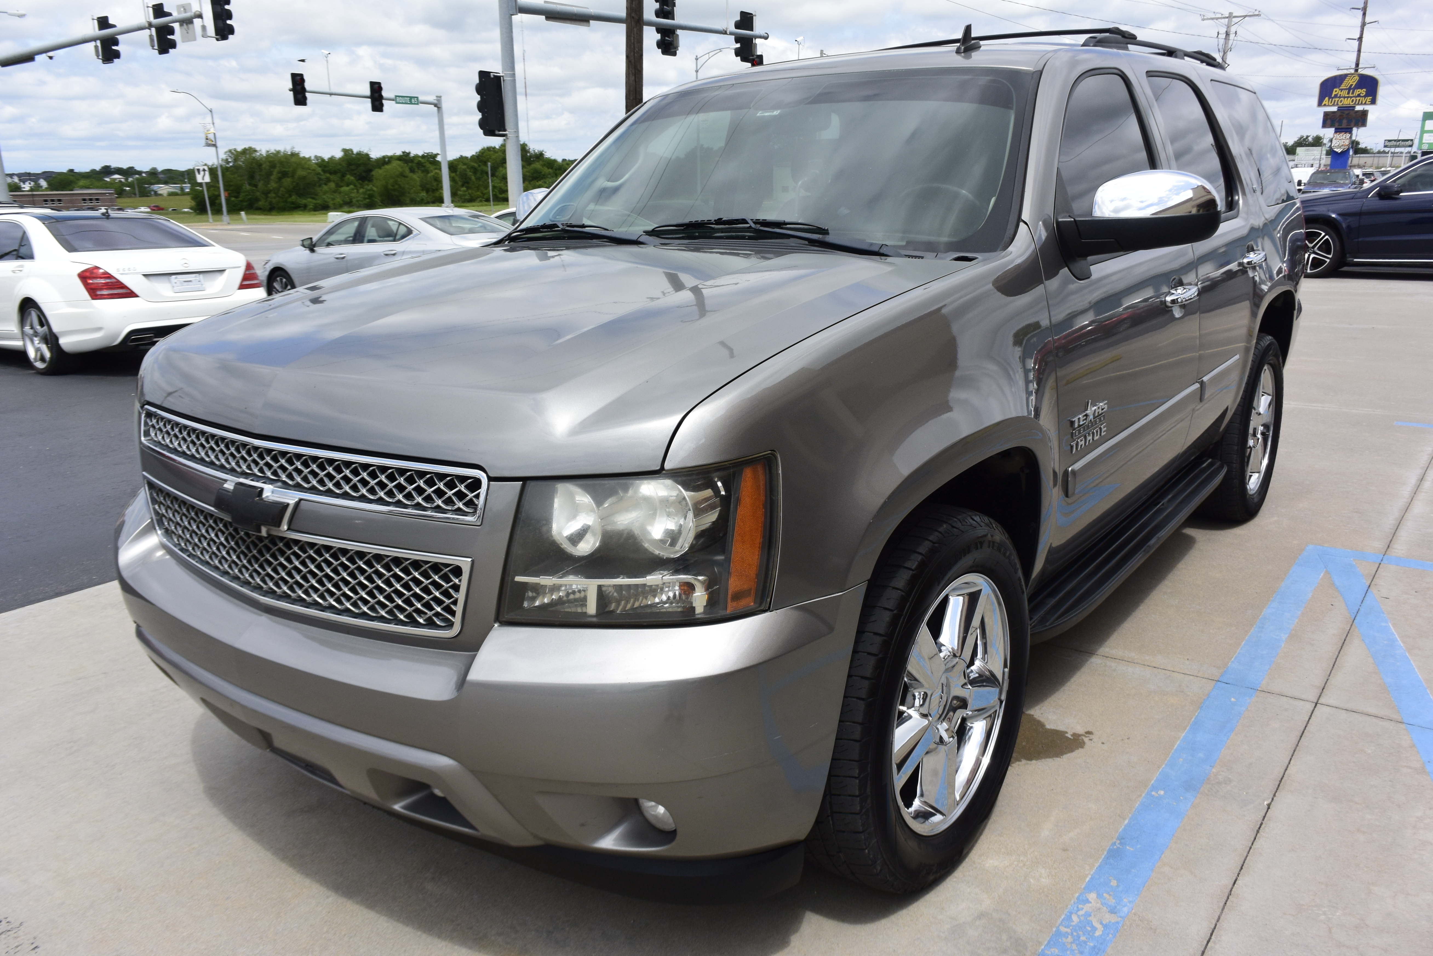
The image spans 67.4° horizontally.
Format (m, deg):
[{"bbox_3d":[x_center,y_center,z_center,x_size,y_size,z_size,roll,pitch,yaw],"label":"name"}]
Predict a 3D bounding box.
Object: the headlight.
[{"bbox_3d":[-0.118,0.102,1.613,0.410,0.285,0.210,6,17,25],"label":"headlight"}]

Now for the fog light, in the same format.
[{"bbox_3d":[-0.100,0.561,1.791,0.085,0.080,0.055,9,19,36],"label":"fog light"}]

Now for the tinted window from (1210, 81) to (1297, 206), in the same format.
[{"bbox_3d":[2.216,-1.336,4.339,0.060,0.470,1.180,-15,3,40],"label":"tinted window"}]

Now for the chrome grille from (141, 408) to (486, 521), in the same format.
[{"bbox_3d":[-0.827,-0.033,1.992,1.140,0.120,0.100,9,19,36],"label":"chrome grille"}]

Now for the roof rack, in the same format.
[{"bbox_3d":[1.168,-1.646,4.295,1.260,0.130,1.950,10,19,35],"label":"roof rack"}]

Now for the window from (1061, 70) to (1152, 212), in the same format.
[{"bbox_3d":[0.977,-0.823,2.762,0.050,0.510,0.870,-15,3,40],"label":"window"}]

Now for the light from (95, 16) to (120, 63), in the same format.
[{"bbox_3d":[-14.877,-10.709,26.300,0.360,1.070,0.420,11,20,36],"label":"light"}]

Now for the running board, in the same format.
[{"bbox_3d":[1.301,0.186,3.380,0.190,0.085,1.950,9,19,36],"label":"running board"}]

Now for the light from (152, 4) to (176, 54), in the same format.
[{"bbox_3d":[-12.622,-10.268,24.600,0.360,1.070,0.420,11,20,36],"label":"light"}]

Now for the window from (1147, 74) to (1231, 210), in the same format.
[{"bbox_3d":[1.560,-1.069,3.494,0.050,0.455,0.770,-11,7,39],"label":"window"}]

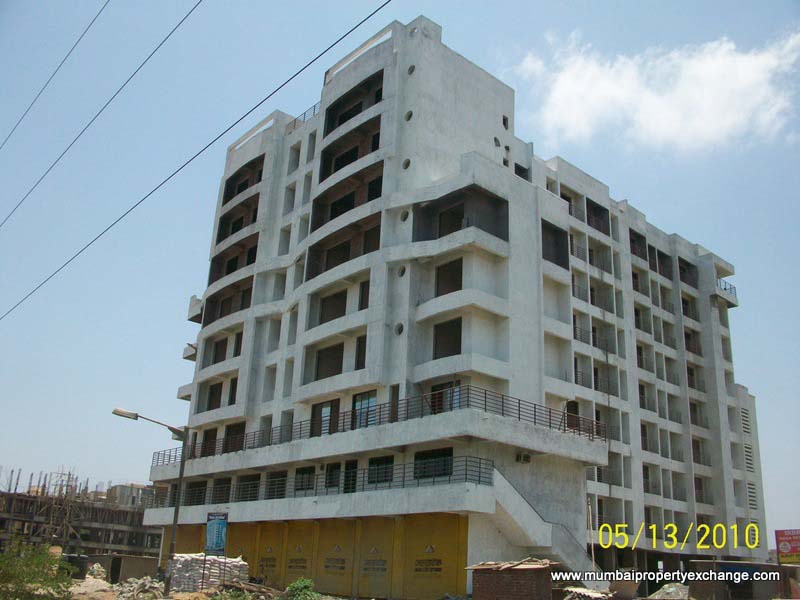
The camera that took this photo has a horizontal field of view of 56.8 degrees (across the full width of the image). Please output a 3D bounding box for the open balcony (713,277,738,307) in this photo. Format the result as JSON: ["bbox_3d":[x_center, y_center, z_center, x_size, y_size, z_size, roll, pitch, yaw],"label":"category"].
[{"bbox_3d":[27.367,-0.629,63.121,3.891,1.724,1.084,19,-26,-37],"label":"open balcony"}]

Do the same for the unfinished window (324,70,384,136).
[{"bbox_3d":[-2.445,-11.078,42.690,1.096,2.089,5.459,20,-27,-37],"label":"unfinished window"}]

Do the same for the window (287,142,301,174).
[{"bbox_3d":[-6.702,-9.128,47.895,0.400,2.162,1.251,20,-27,-37],"label":"window"}]

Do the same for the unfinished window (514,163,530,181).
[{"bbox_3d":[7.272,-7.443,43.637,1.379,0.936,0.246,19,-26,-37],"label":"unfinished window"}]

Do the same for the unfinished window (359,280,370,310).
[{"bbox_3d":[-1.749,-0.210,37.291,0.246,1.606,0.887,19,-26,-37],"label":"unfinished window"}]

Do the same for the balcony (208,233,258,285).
[{"bbox_3d":[-10.703,-2.400,48.589,1.231,2.315,5.910,19,-26,-37],"label":"balcony"}]

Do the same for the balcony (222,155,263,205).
[{"bbox_3d":[-10.423,-7.920,50.612,1.231,2.364,5.023,19,-26,-37],"label":"balcony"}]

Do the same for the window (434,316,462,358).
[{"bbox_3d":[2.274,1.908,34.695,0.300,1.873,1.858,20,-27,-37],"label":"window"}]

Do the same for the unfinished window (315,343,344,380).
[{"bbox_3d":[-3.611,3.231,38.120,0.246,1.793,2.315,19,-26,-37],"label":"unfinished window"}]

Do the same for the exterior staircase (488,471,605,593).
[{"bbox_3d":[6.000,9.806,30.663,7.584,4.580,1.231,19,-26,-37],"label":"exterior staircase"}]

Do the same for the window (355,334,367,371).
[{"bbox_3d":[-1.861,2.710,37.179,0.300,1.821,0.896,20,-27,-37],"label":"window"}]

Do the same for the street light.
[{"bbox_3d":[-9.671,7.486,27.561,3.105,6.511,0.500,20,-27,-37],"label":"street light"}]

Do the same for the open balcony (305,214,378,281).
[{"bbox_3d":[-2.740,-2.587,39.408,1.296,2.046,6.364,20,-27,-37],"label":"open balcony"}]

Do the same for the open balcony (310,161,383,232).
[{"bbox_3d":[-2.612,-5.437,40.529,1.296,2.143,6.360,20,-27,-37],"label":"open balcony"}]

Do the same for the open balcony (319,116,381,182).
[{"bbox_3d":[-2.515,-8.236,41.666,1.296,2.176,5.484,20,-27,-37],"label":"open balcony"}]

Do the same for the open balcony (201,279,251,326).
[{"bbox_3d":[-10.820,0.390,48.068,1.296,2.190,6.233,20,-27,-37],"label":"open balcony"}]

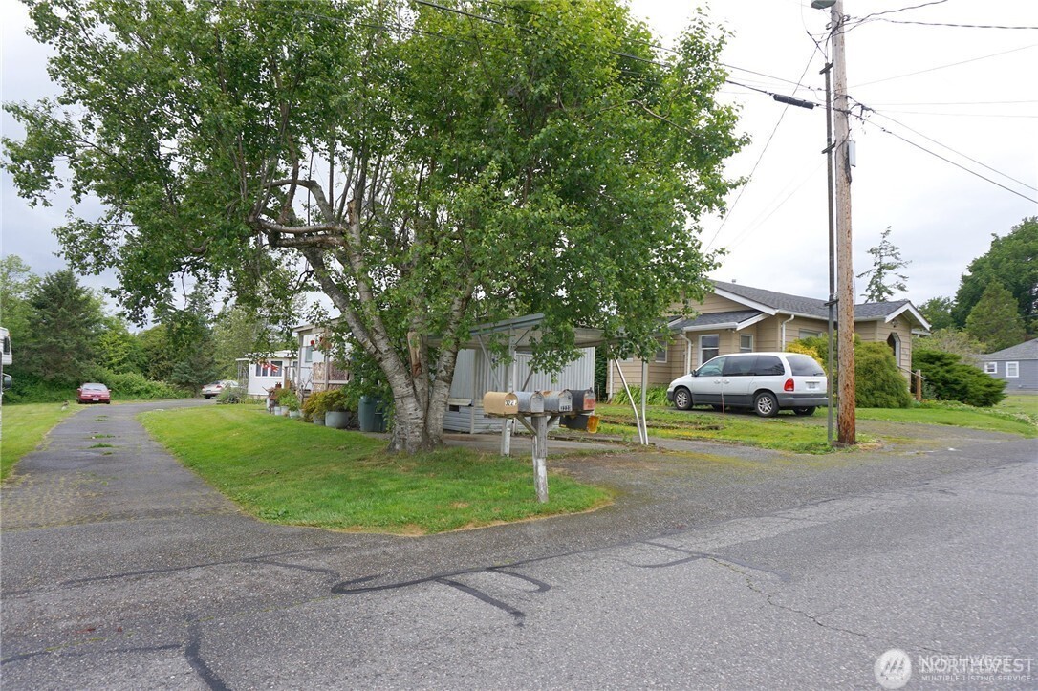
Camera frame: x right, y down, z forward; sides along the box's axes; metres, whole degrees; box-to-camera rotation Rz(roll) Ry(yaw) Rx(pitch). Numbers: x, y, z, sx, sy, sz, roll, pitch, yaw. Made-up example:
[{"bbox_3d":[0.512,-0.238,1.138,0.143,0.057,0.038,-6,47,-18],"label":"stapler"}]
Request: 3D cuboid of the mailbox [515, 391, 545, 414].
[{"bbox_3d":[0.085,0.634,7.782,0.175,0.232,0.490,1,-3,-30],"label":"mailbox"}]

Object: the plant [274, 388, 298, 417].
[{"bbox_3d":[-7.975,1.965,23.700,0.830,0.980,0.830,5,-4,-36],"label":"plant"}]

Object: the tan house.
[{"bbox_3d":[10.383,-0.011,27.775,11.600,4.750,8.800,5,-4,-36],"label":"tan house"}]

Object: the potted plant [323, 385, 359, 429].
[{"bbox_3d":[-4.845,1.672,18.900,0.950,1.180,0.980,5,-4,-36],"label":"potted plant"}]

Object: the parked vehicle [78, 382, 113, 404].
[{"bbox_3d":[-27.331,3.020,44.390,1.800,1.290,4.650,3,-3,-36],"label":"parked vehicle"}]

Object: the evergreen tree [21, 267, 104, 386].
[{"bbox_3d":[-30.950,-0.714,47.000,5.800,8.800,5.800,5,-4,-36],"label":"evergreen tree"}]

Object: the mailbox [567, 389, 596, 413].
[{"bbox_3d":[0.737,0.667,8.400,0.170,0.225,0.480,4,-4,-29],"label":"mailbox"}]

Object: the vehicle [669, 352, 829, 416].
[{"bbox_3d":[6.660,1.140,20.780,1.920,1.750,4.780,2,-2,-34],"label":"vehicle"}]

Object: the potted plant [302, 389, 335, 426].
[{"bbox_3d":[-5.790,1.797,20.000,0.900,1.100,0.930,5,-4,-36],"label":"potted plant"}]

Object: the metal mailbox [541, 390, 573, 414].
[{"bbox_3d":[0.403,0.639,7.952,0.175,0.232,0.490,1,-3,-30],"label":"metal mailbox"}]

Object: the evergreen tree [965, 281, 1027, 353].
[{"bbox_3d":[48.321,-0.871,70.000,6.200,11.300,6.200,1,-3,0],"label":"evergreen tree"}]

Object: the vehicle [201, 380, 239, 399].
[{"bbox_3d":[-23.614,3.543,56.054,1.780,1.400,4.700,1,-3,9],"label":"vehicle"}]

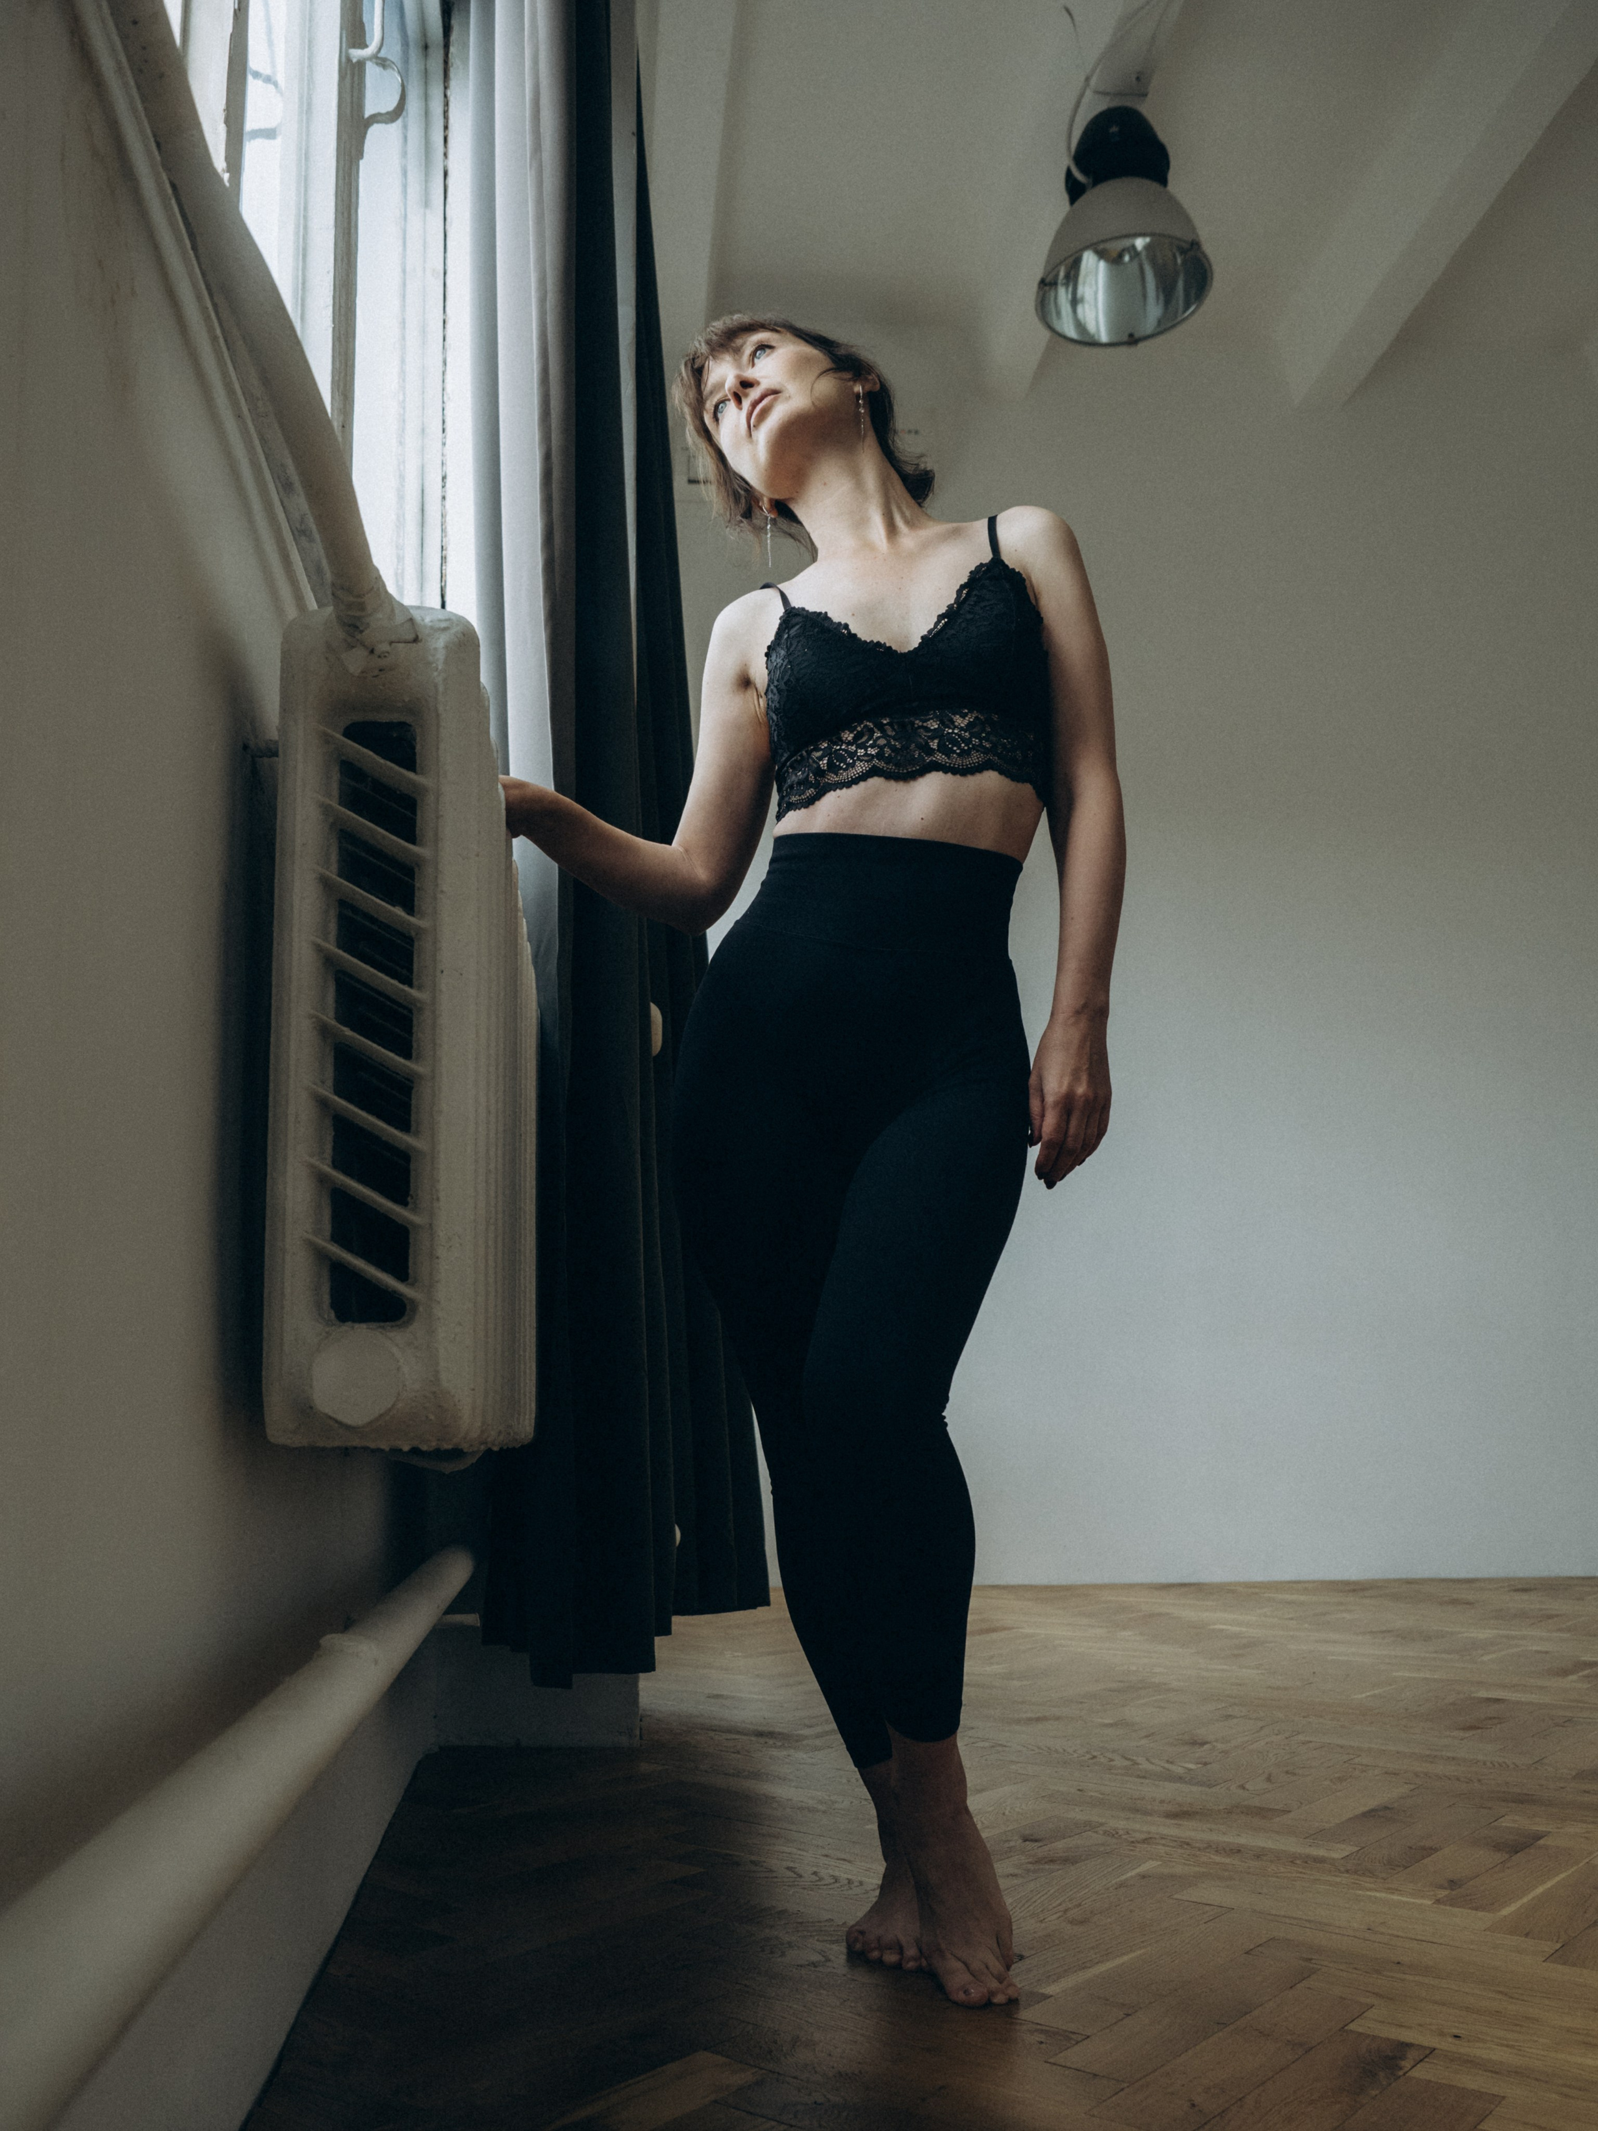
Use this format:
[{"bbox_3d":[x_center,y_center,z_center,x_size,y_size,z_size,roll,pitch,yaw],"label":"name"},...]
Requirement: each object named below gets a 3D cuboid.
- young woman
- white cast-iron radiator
[{"bbox_3d":[0.000,-0.028,1.470,0.670,1.635,0.380,-2,-12,3],"label":"young woman"},{"bbox_3d":[-0.360,0.084,1.545,0.140,0.595,1.080,0,-13,-8],"label":"white cast-iron radiator"}]

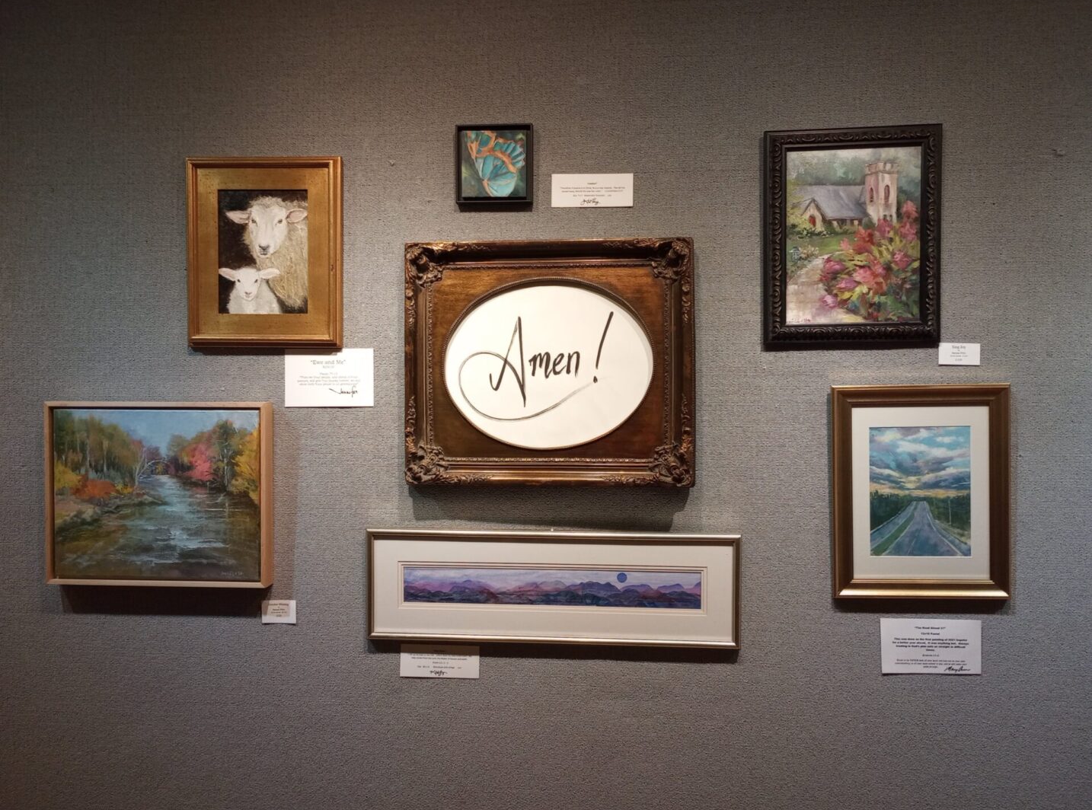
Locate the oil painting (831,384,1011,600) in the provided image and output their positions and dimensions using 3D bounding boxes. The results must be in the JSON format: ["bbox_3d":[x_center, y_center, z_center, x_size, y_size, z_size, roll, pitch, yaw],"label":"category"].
[{"bbox_3d":[0.841,0.196,1.996,0.384,0.480,0.030,-1,1,5],"label":"oil painting"}]

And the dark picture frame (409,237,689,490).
[{"bbox_3d":[0.006,-0.096,2.042,0.660,0.554,0.060,0,1,5],"label":"dark picture frame"}]

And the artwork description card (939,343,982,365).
[{"bbox_3d":[0.933,-0.114,1.995,0.090,0.049,0.003,1,1,5],"label":"artwork description card"}]

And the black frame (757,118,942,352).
[{"bbox_3d":[0.687,-0.377,1.994,0.384,0.482,0.030,0,1,5],"label":"black frame"}]

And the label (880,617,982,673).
[{"bbox_3d":[0.877,0.551,2.015,0.220,0.124,0.004,-1,1,5],"label":"label"}]

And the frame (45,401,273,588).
[{"bbox_3d":[-0.933,0.216,2.135,0.508,0.408,0.030,0,1,5],"label":"frame"}]

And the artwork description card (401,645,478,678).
[{"bbox_3d":[-0.252,0.611,2.108,0.190,0.078,0.004,0,1,5],"label":"artwork description card"}]

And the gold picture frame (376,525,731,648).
[{"bbox_3d":[0.012,0.426,2.071,0.872,0.262,0.026,0,1,5],"label":"gold picture frame"}]

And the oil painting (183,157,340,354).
[{"bbox_3d":[-0.662,-0.359,2.103,0.373,0.443,0.033,1,1,5],"label":"oil painting"}]

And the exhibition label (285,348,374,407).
[{"bbox_3d":[-0.516,-0.065,2.113,0.217,0.139,0.004,0,1,5],"label":"exhibition label"}]

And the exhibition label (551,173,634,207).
[{"bbox_3d":[0.108,-0.497,2.051,0.189,0.076,0.004,1,1,5],"label":"exhibition label"}]

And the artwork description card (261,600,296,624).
[{"bbox_3d":[-0.644,0.500,2.138,0.085,0.056,0.003,0,1,5],"label":"artwork description card"}]

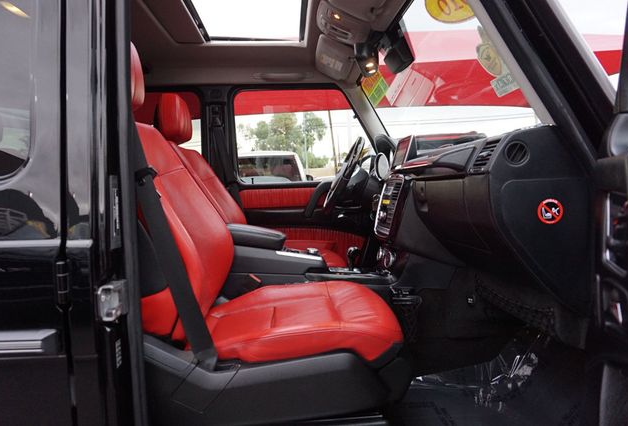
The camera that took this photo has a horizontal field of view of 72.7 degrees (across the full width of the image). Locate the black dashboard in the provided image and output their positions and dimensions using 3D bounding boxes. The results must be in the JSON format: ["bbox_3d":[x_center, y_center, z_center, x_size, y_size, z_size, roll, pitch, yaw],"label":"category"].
[{"bbox_3d":[0.461,-0.065,1.688,0.390,0.530,1.330,-2,5,-4],"label":"black dashboard"}]

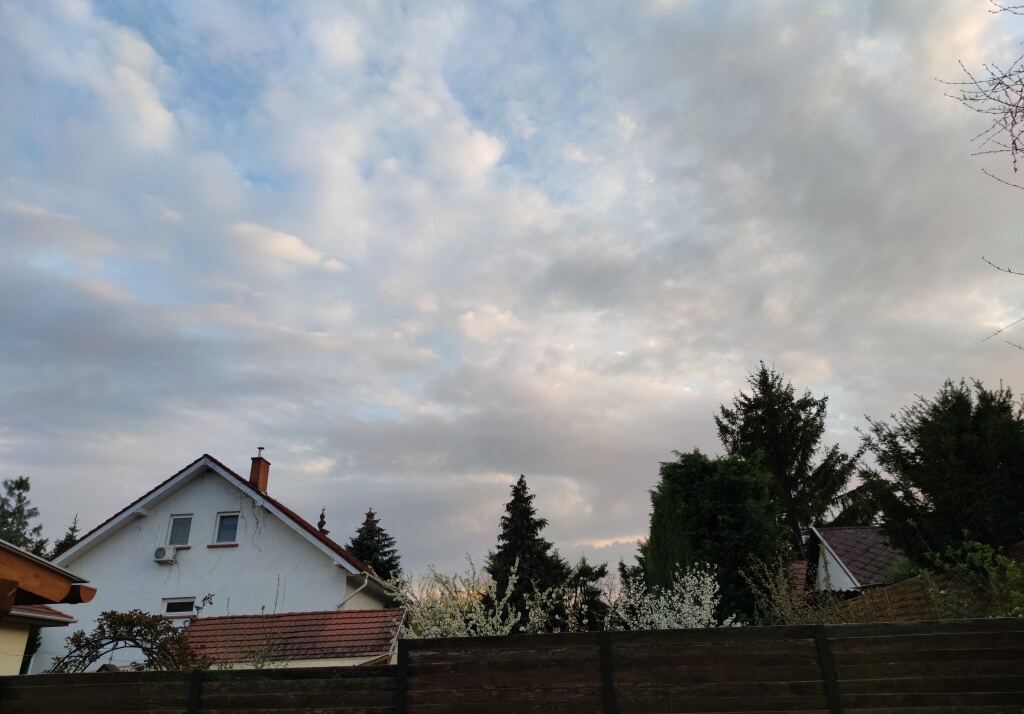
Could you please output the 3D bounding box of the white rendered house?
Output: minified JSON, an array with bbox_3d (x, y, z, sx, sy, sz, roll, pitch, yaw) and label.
[{"bbox_3d":[-12.372,10.900,31.400,13.300,10.950,8.900,-3,-26,1],"label":"white rendered house"}]

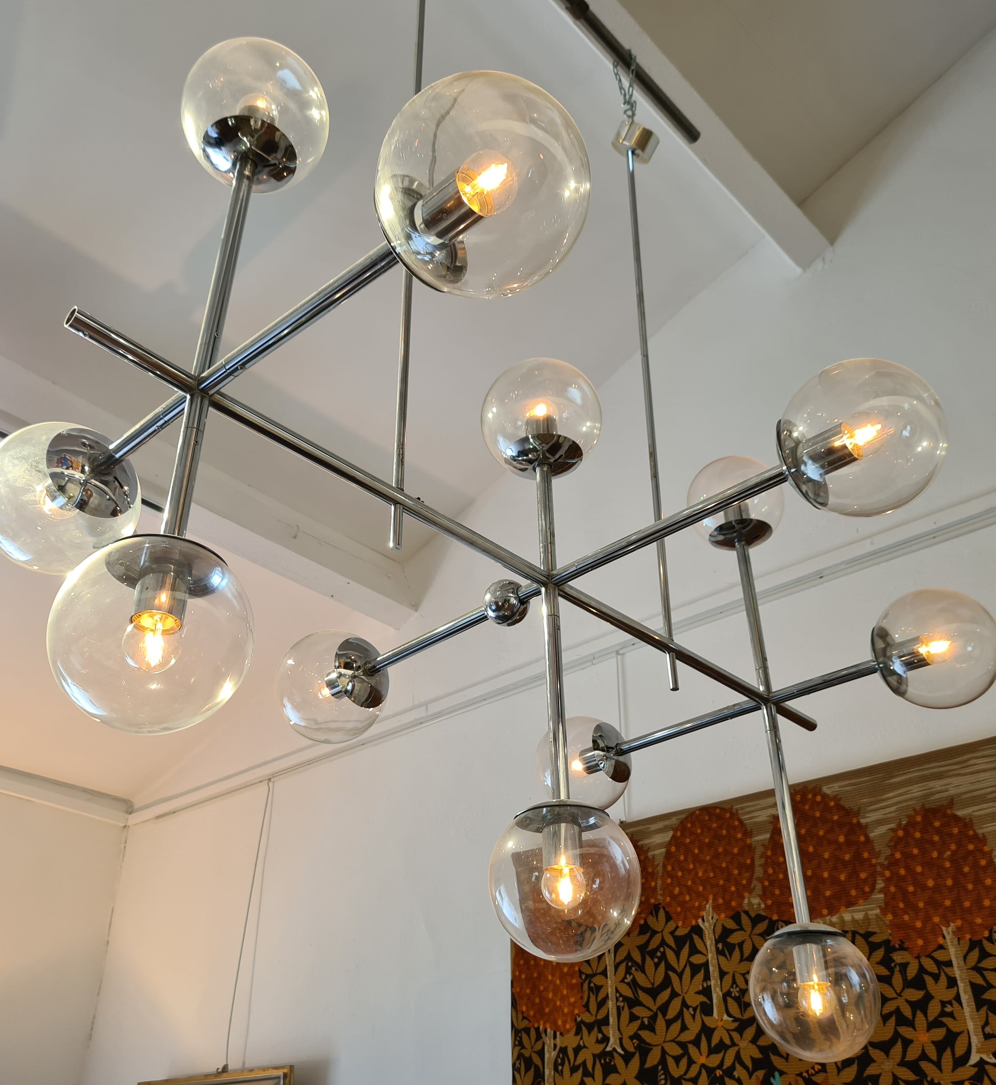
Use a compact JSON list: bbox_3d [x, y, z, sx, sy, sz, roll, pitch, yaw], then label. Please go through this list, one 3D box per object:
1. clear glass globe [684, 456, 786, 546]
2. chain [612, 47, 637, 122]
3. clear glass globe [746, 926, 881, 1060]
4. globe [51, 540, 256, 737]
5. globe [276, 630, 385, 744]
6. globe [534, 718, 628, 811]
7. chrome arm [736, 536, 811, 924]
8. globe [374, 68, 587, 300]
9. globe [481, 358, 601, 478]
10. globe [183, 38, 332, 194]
[{"bbox_3d":[0.389,-0.064,1.777,0.156,0.156,0.156,-1,-32,0],"label":"clear glass globe"},{"bbox_3d":[0.239,-0.860,2.044,0.045,0.210,0.028,-27,-41,35],"label":"chain"},{"bbox_3d":[0.395,0.562,1.355,0.156,0.156,0.156,-27,-41,35],"label":"clear glass globe"},{"bbox_3d":[-0.270,0.073,0.851,0.156,0.156,0.156,-1,-32,0],"label":"globe"},{"bbox_3d":[-0.228,0.200,1.505,0.156,0.156,0.156,-1,-32,0],"label":"globe"},{"bbox_3d":[0.141,0.362,1.779,0.156,0.156,0.156,-1,-32,0],"label":"globe"},{"bbox_3d":[0.392,0.243,1.569,0.021,0.596,0.021,-27,-41,35],"label":"chrome arm"},{"bbox_3d":[-0.011,-0.255,0.784,0.156,0.156,0.156,-1,-32,0],"label":"globe"},{"bbox_3d":[0.057,-0.160,1.408,0.156,0.156,0.156,-1,-32,0],"label":"globe"},{"bbox_3d":[-0.261,-0.459,1.173,0.156,0.156,0.156,-1,-32,0],"label":"globe"}]

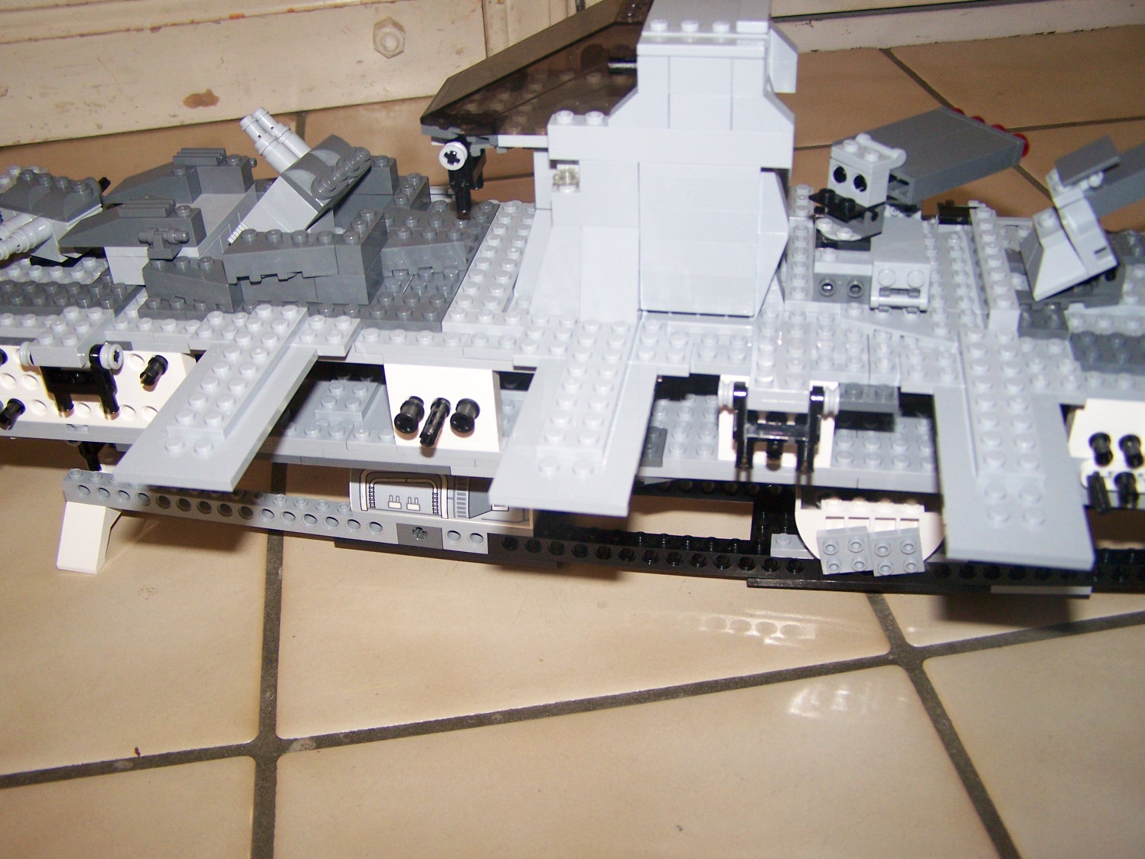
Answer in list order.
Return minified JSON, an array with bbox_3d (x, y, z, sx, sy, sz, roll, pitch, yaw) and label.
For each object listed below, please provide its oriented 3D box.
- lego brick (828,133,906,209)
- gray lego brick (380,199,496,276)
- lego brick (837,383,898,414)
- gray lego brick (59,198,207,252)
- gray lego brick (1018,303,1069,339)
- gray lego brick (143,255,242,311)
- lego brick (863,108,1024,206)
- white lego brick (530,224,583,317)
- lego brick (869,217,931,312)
[{"bbox_3d":[0.085,-0.075,0.363,0.013,0.015,0.016,-21,39,-29],"label":"lego brick"},{"bbox_3d":[-0.043,-0.059,0.392,0.026,0.010,0.035,4,36,9],"label":"gray lego brick"},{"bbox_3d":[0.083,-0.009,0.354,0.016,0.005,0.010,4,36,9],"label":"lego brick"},{"bbox_3d":[-0.138,-0.064,0.392,0.048,0.011,0.008,2,35,7],"label":"gray lego brick"},{"bbox_3d":[0.134,-0.032,0.361,0.016,0.005,0.016,4,36,9],"label":"gray lego brick"},{"bbox_3d":[-0.115,-0.045,0.381,0.032,0.011,0.016,4,36,9],"label":"gray lego brick"},{"bbox_3d":[0.104,-0.081,0.368,0.047,0.007,0.033,-23,40,-26],"label":"lego brick"},{"bbox_3d":[-0.004,-0.047,0.357,0.016,0.029,0.009,4,36,9],"label":"white lego brick"},{"bbox_3d":[0.096,-0.048,0.369,0.016,0.015,0.032,4,32,9],"label":"lego brick"}]

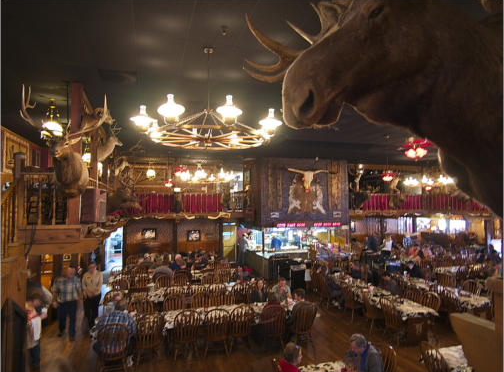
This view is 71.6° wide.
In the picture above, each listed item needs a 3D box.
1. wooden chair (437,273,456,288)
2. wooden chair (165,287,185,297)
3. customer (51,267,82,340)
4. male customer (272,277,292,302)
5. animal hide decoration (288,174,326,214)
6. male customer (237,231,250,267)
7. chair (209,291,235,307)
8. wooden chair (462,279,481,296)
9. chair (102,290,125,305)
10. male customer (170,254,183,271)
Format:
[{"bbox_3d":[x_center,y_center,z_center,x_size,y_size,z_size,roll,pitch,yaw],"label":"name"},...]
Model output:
[{"bbox_3d":[5.809,3.195,10.591,0.560,0.980,0.500,2,-4,-38],"label":"wooden chair"},{"bbox_3d":[-2.055,3.127,9.306,0.500,0.980,0.560,1,-3,-12],"label":"wooden chair"},{"bbox_3d":[-4.451,2.822,8.464,0.600,1.740,0.380,1,-2,-20],"label":"customer"},{"bbox_3d":[0.780,3.070,9.034,0.540,1.290,0.750,1,-2,-14],"label":"male customer"},{"bbox_3d":[2.422,0.327,15.248,1.839,1.746,0.100,1,-2,-18],"label":"animal hide decoration"},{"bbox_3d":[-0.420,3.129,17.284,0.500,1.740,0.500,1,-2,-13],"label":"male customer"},{"bbox_3d":[-0.684,3.192,8.706,0.530,1.020,0.560,1,-2,-17],"label":"chair"},{"bbox_3d":[5.972,3.150,9.746,0.560,0.980,0.500,2,-3,-28],"label":"wooden chair"},{"bbox_3d":[-3.634,3.217,9.333,0.530,1.020,0.560,1,-2,-17],"label":"chair"},{"bbox_3d":[-2.643,3.139,12.548,0.550,1.300,0.800,2,-4,-35],"label":"male customer"}]

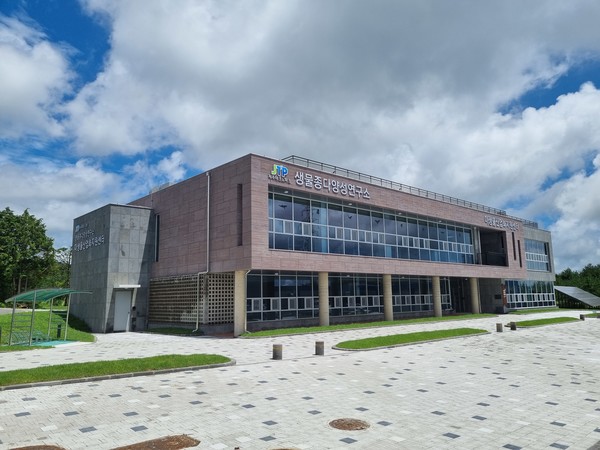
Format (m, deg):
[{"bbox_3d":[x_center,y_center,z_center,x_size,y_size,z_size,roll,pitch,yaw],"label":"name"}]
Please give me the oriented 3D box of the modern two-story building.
[{"bbox_3d":[6.280,3.640,39.270,44.070,8.420,17.060,7,-12,-42],"label":"modern two-story building"}]

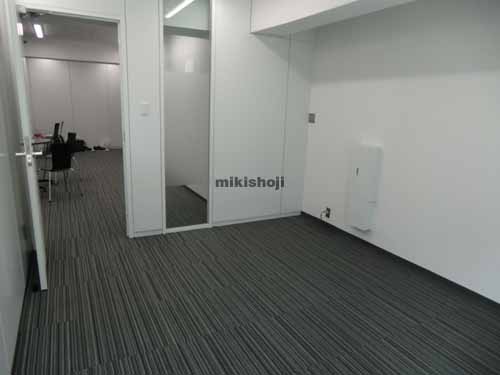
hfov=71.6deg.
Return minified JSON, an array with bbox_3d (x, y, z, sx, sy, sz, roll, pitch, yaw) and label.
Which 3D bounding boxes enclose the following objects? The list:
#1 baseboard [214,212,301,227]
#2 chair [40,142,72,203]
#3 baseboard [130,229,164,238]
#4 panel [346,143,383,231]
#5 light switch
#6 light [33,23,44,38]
[{"bbox_3d":[0.139,0.383,4.277,1.270,0.058,0.020,-5,15,-28],"label":"baseboard"},{"bbox_3d":[-2.721,-0.251,4.854,0.500,0.780,0.480,10,16,30],"label":"chair"},{"bbox_3d":[-1.062,0.487,3.627,0.330,0.058,0.020,-5,15,-28],"label":"baseboard"},{"bbox_3d":[1.194,0.001,3.656,0.090,0.880,0.310,-5,15,-28],"label":"panel"},{"bbox_3d":[-1.004,-0.752,3.335,0.080,0.125,0.014,-5,15,-28],"label":"light switch"},{"bbox_3d":[-3.796,-2.812,6.247,0.140,0.080,1.300,-5,15,-28],"label":"light"}]

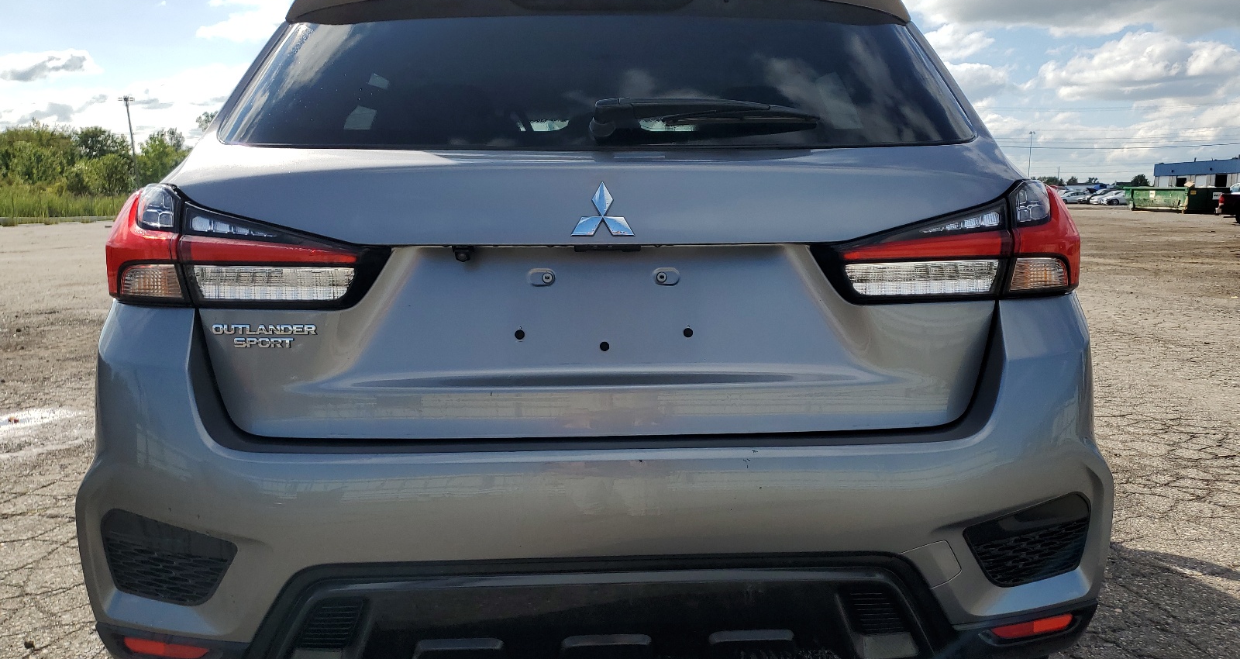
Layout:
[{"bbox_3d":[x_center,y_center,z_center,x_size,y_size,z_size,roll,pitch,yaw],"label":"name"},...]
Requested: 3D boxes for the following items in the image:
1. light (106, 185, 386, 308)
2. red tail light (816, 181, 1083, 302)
[{"bbox_3d":[-0.608,-0.143,1.526,0.490,0.195,0.270,-1,8,-2],"label":"light"},{"bbox_3d":[0.548,-0.155,1.562,0.490,0.195,0.270,-1,8,-2],"label":"red tail light"}]

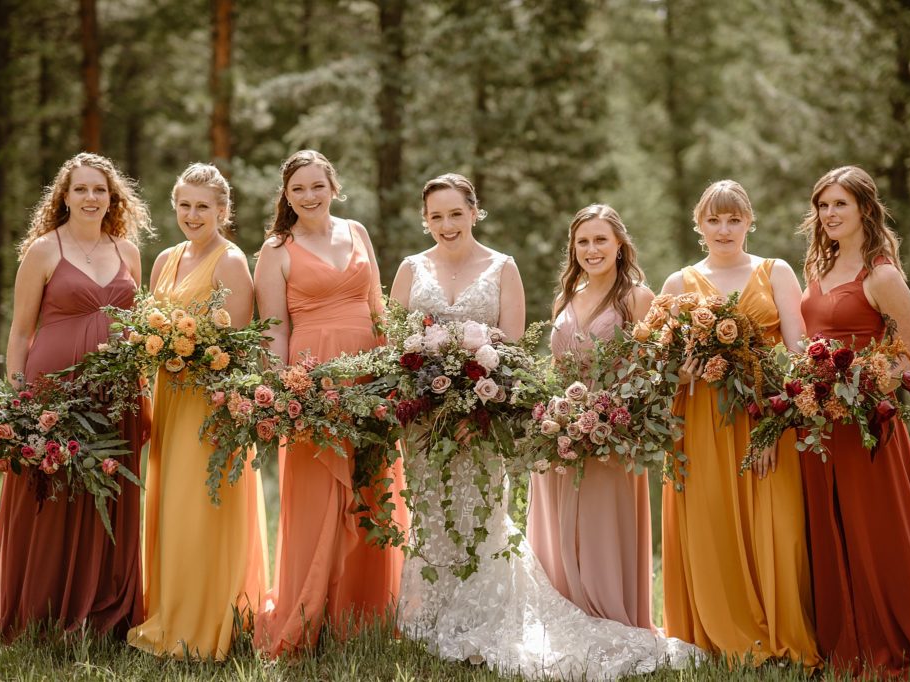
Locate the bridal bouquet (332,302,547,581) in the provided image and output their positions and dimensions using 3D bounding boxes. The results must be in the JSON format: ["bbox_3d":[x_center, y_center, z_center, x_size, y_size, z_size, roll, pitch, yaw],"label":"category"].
[{"bbox_3d":[-0.050,0.326,7.850,0.690,0.890,0.420,0,2,0],"label":"bridal bouquet"}]

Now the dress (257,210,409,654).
[{"bbox_3d":[-0.428,0.326,8.404,0.526,1.481,0.500,0,2,-14],"label":"dress"}]

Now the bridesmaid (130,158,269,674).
[{"bbox_3d":[-0.867,0.228,8.170,0.460,1.660,0.450,0,2,18],"label":"bridesmaid"}]

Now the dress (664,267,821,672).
[{"bbox_3d":[0.961,0.391,8.150,0.524,1.336,0.500,0,2,8],"label":"dress"}]

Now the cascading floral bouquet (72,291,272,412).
[{"bbox_3d":[-0.928,0.028,7.880,0.660,0.420,0.400,0,2,6],"label":"cascading floral bouquet"}]

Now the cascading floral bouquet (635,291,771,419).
[{"bbox_3d":[0.818,0.040,7.968,0.445,0.408,0.340,0,2,8],"label":"cascading floral bouquet"}]

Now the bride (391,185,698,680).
[{"bbox_3d":[0.302,0.262,8.242,1.052,1.639,0.850,0,2,4],"label":"bride"}]

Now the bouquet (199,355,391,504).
[{"bbox_3d":[-0.526,0.290,7.920,0.620,0.490,0.400,0,2,-10],"label":"bouquet"}]

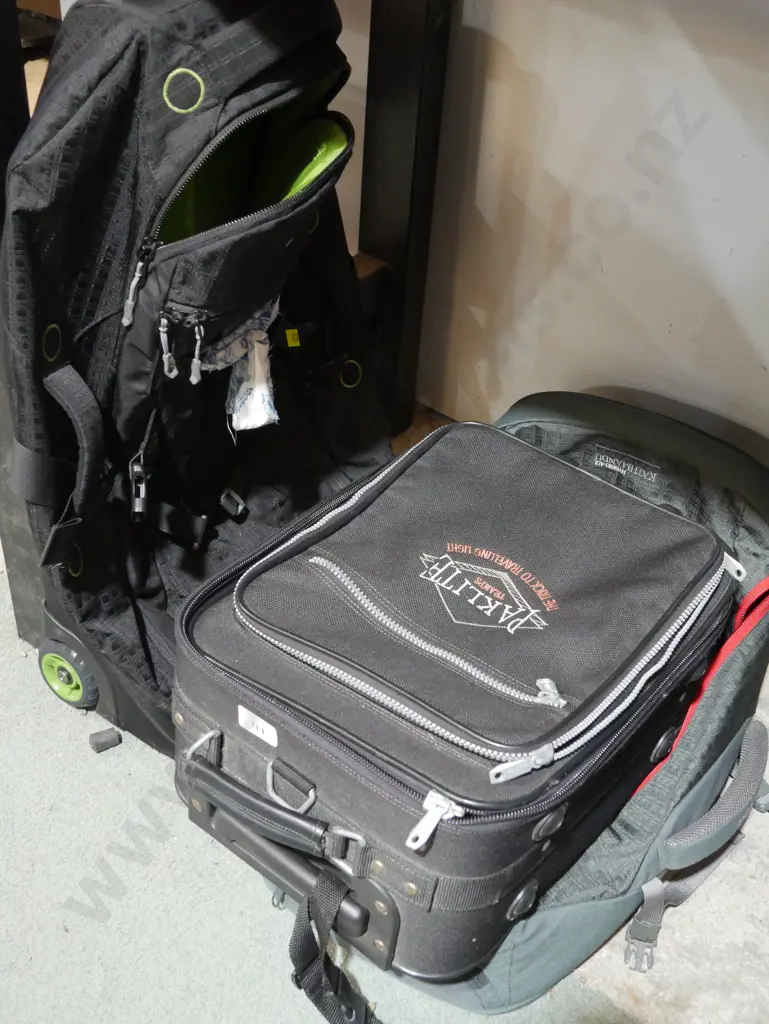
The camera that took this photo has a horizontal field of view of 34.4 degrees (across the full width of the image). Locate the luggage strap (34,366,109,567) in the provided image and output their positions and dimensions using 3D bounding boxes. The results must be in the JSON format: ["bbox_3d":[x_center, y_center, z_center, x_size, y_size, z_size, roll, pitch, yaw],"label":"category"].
[{"bbox_3d":[-0.321,-0.047,1.275,0.065,0.220,0.060,-4,38,-12],"label":"luggage strap"}]

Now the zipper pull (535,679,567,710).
[{"bbox_3d":[0.129,0.141,0.968,0.017,0.012,0.022,-24,45,-33],"label":"zipper pull"}]

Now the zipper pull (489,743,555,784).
[{"bbox_3d":[0.103,0.189,0.930,0.052,0.011,0.014,-15,41,-25],"label":"zipper pull"}]

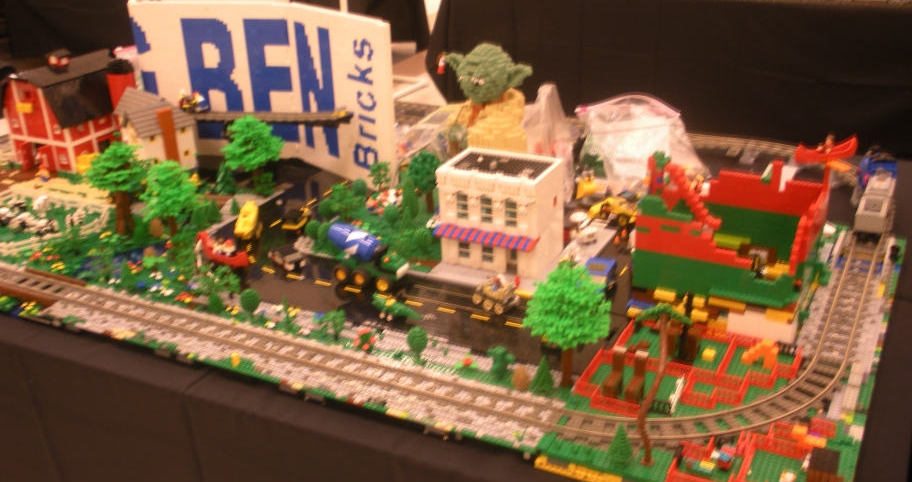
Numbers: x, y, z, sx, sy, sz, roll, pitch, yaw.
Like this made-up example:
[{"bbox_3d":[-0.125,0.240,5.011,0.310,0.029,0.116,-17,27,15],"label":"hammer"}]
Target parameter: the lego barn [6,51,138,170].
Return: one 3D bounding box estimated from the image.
[{"bbox_3d":[-0.965,-0.353,2.433,0.255,0.272,0.258,10,27,26],"label":"lego barn"}]

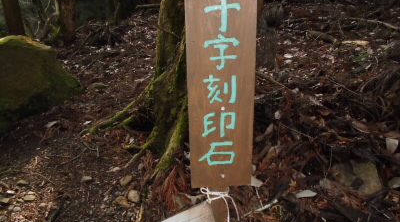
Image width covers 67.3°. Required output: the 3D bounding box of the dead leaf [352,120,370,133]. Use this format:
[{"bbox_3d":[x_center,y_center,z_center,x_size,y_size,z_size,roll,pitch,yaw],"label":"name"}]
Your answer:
[{"bbox_3d":[1.047,0.104,1.950,0.135,0.022,0.058,31,42,9],"label":"dead leaf"}]

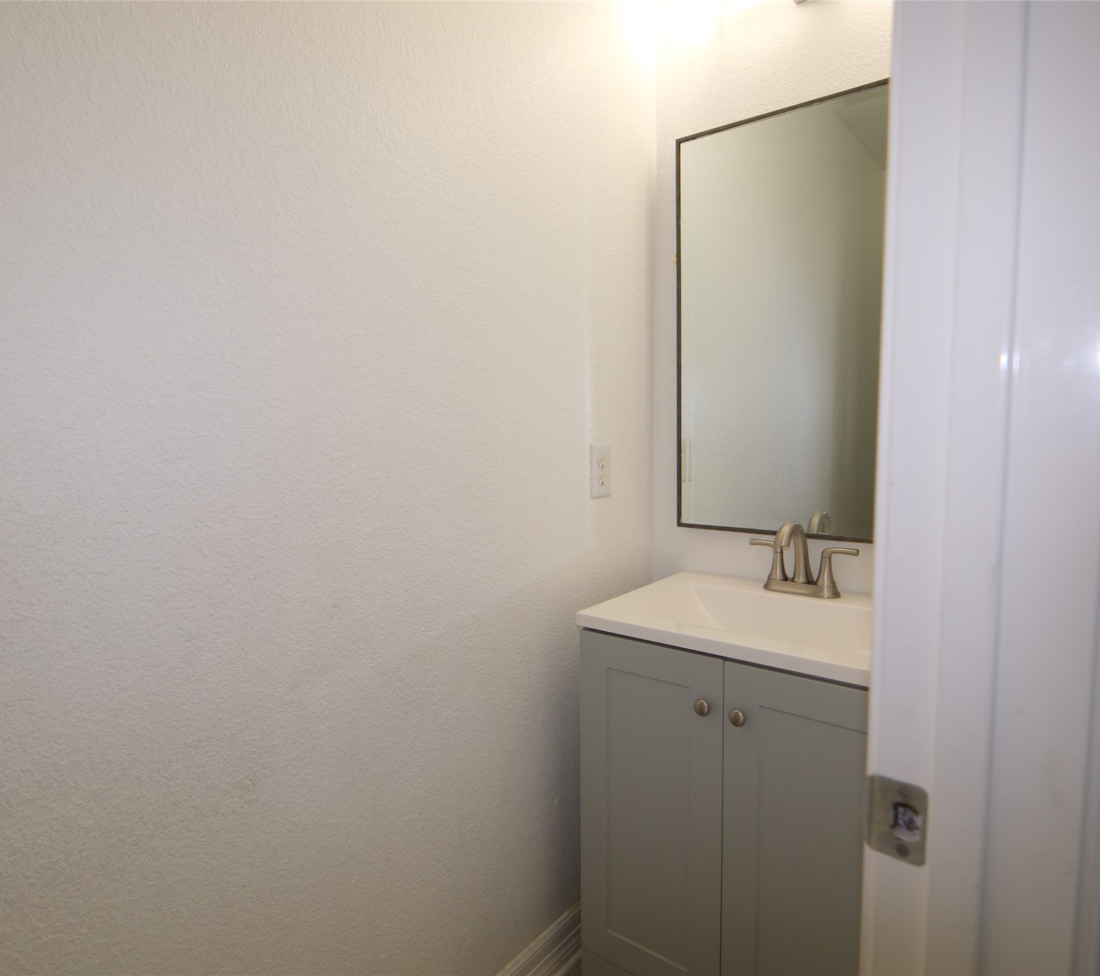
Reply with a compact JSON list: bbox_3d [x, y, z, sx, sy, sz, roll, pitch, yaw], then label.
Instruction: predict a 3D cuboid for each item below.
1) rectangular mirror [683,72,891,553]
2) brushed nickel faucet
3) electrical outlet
[{"bbox_3d":[0.559,-0.352,1.308,0.612,0.920,0.022,3,5,37],"label":"rectangular mirror"},{"bbox_3d":[0.507,0.148,1.268,0.224,0.160,0.165,3,5,37],"label":"brushed nickel faucet"},{"bbox_3d":[0.116,-0.037,1.358,0.008,0.115,0.071,3,5,37],"label":"electrical outlet"}]

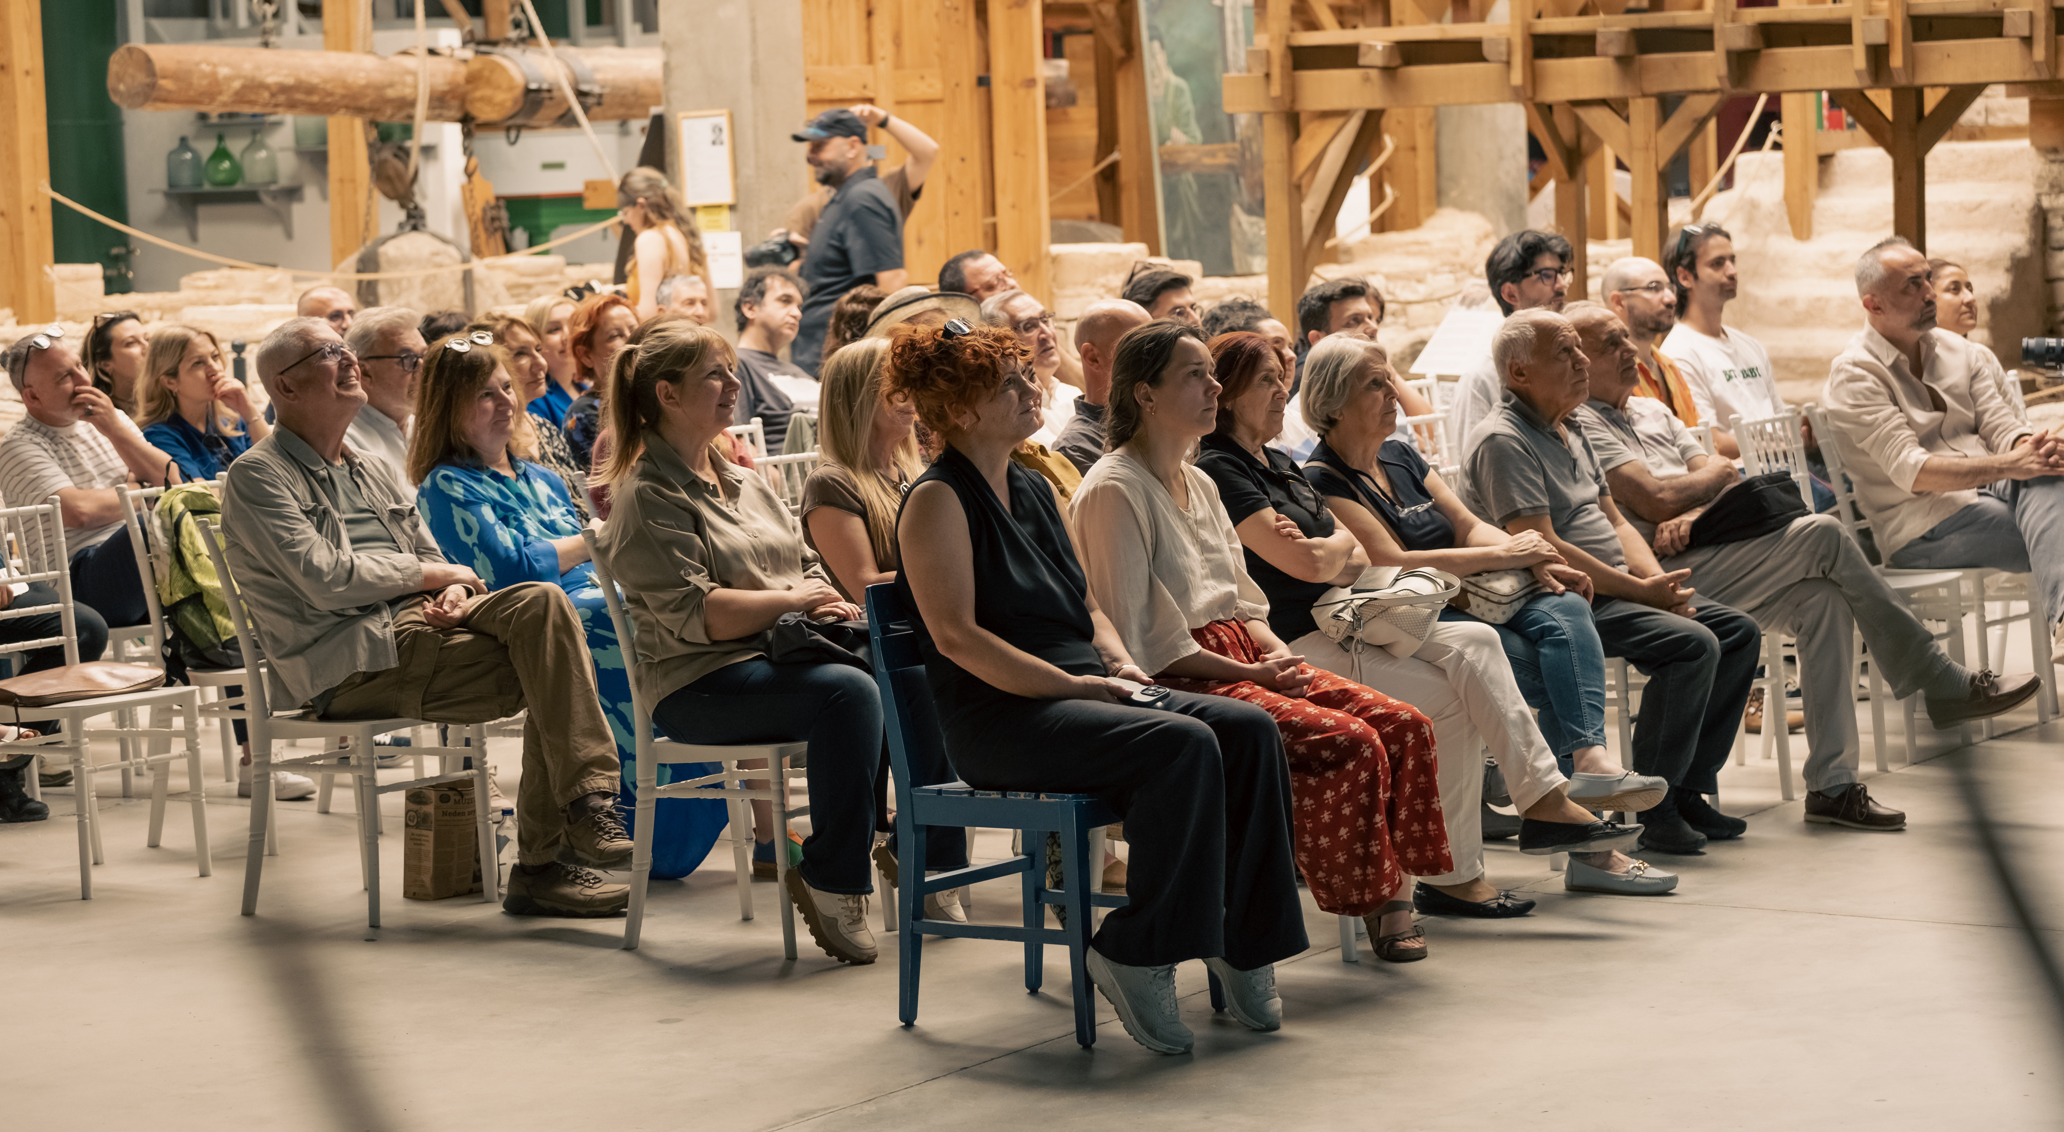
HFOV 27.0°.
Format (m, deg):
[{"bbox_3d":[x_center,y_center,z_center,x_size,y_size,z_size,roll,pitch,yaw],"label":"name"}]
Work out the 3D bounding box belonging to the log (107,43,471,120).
[{"bbox_3d":[-2.991,-2.037,18.135,0.290,0.290,2.285,1,5,33],"label":"log"}]

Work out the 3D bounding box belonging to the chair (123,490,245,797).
[{"bbox_3d":[-2.002,0.243,11.013,0.520,0.914,0.415,2,7,34],"label":"chair"}]

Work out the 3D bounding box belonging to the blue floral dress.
[{"bbox_3d":[-1.130,0.230,10.091,0.800,1.000,0.550,1,6,35],"label":"blue floral dress"}]

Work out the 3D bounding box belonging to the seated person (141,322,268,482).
[{"bbox_3d":[-2.185,-0.029,12.086,0.800,1.290,0.500,1,6,38],"label":"seated person"}]

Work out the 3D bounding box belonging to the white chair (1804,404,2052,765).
[{"bbox_3d":[2.456,-0.002,11.750,0.490,0.905,0.420,1,6,35],"label":"white chair"}]

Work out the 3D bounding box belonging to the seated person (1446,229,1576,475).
[{"bbox_3d":[1.480,-0.233,12.234,0.800,1.370,0.500,1,6,35],"label":"seated person"}]

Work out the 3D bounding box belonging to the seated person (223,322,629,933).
[{"bbox_3d":[-1.376,0.118,9.762,1.000,1.360,0.540,2,7,36],"label":"seated person"}]

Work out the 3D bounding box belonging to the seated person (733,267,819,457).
[{"bbox_3d":[-0.644,-0.320,14.239,0.820,1.340,0.520,2,6,33],"label":"seated person"}]

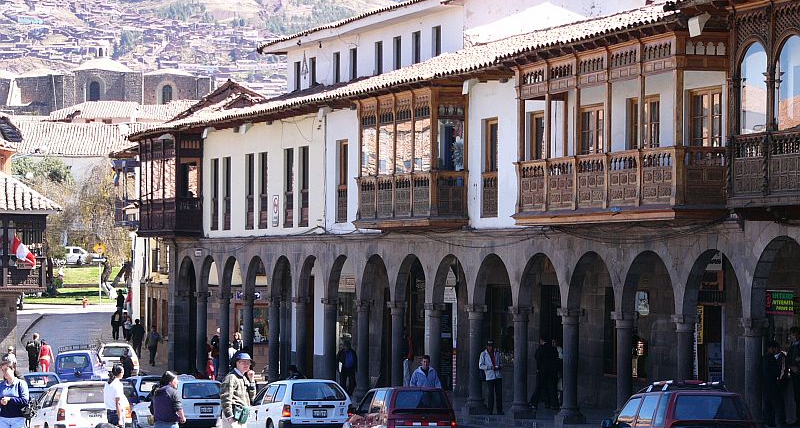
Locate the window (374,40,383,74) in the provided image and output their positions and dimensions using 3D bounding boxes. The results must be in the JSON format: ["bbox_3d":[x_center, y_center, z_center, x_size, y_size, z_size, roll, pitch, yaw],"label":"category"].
[{"bbox_3d":[-0.533,-4.331,74.165,0.150,1.100,0.710,1,-1,-18],"label":"window"}]

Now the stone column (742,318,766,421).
[{"bbox_3d":[6.110,2.830,45.100,0.430,2.100,0.500,0,-1,-18],"label":"stone column"}]

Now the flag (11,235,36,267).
[{"bbox_3d":[-13.264,1.286,92.000,0.950,1.150,0.300,1,-1,-12],"label":"flag"}]

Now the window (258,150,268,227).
[{"bbox_3d":[-3.924,-0.660,76.066,0.150,2.210,1.030,1,-1,-18],"label":"window"}]

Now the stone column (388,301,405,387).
[{"bbox_3d":[-0.059,3.567,67.072,0.480,2.610,0.480,0,-1,0],"label":"stone column"}]

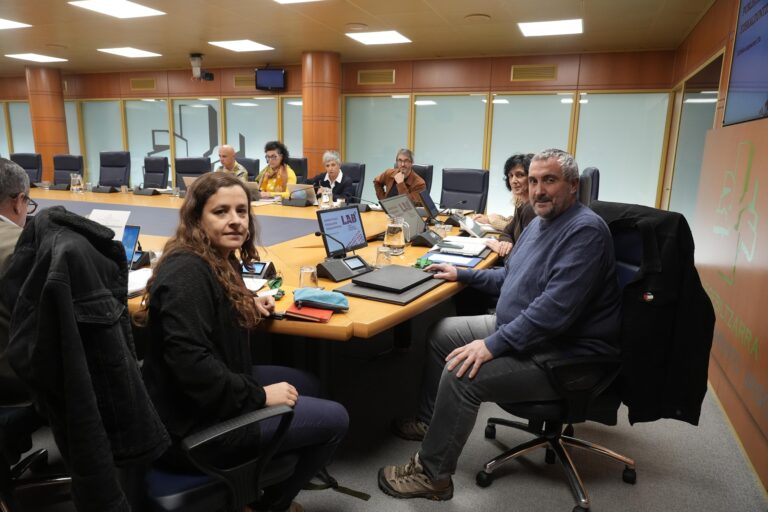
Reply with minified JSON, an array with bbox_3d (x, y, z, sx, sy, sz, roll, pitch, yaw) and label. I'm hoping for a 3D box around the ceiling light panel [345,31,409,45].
[{"bbox_3d":[-0.045,-2.598,6.059,0.600,0.050,0.600,6,12,21],"label":"ceiling light panel"}]

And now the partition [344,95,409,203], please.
[{"bbox_3d":[-0.144,-1.427,7.909,1.070,2.010,0.070,6,12,21],"label":"partition"}]

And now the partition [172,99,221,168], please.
[{"bbox_3d":[-3.156,-1.642,8.756,1.064,2.030,0.060,6,13,21],"label":"partition"}]

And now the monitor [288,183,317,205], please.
[{"bbox_3d":[-0.896,-0.694,5.694,0.310,0.220,0.120,8,13,29],"label":"monitor"}]

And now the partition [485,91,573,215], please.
[{"bbox_3d":[1.866,-1.109,6.833,1.067,2.030,0.060,6,13,21],"label":"partition"}]

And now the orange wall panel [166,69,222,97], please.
[{"bbox_3d":[-3.276,-2.979,8.861,1.140,0.465,0.050,6,12,21],"label":"orange wall panel"}]

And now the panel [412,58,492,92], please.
[{"bbox_3d":[0.895,-2.429,6.961,1.077,0.430,0.050,6,13,21],"label":"panel"}]

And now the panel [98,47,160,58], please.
[{"bbox_3d":[-3.516,-2.843,7.103,0.600,0.050,0.600,6,13,21],"label":"panel"}]

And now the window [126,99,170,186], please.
[{"bbox_3d":[-4.182,-1.764,9.195,1.050,2.040,0.050,6,12,20],"label":"window"}]

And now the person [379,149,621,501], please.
[{"bbox_3d":[0.442,0.246,2.065,0.900,1.330,0.660,0,12,-8],"label":"person"}]

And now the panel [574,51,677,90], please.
[{"bbox_3d":[2.950,-2.274,6.287,1.050,0.430,0.040,6,12,20],"label":"panel"}]

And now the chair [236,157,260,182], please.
[{"bbox_3d":[-1.792,-0.595,6.233,0.640,1.150,0.660,5,12,18],"label":"chair"}]

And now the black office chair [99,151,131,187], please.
[{"bbox_3d":[-3.982,-0.871,7.358,0.620,1.220,0.660,3,12,7],"label":"black office chair"}]

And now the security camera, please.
[{"bbox_3d":[-2.760,-2.778,7.527,0.150,0.321,0.180,3,11,6],"label":"security camera"}]

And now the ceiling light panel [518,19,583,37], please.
[{"bbox_3d":[1.693,-2.307,5.160,0.600,0.040,0.600,6,12,20],"label":"ceiling light panel"}]

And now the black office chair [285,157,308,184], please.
[{"bbox_3d":[-1.187,-0.582,6.163,0.600,1.180,0.640,5,12,18],"label":"black office chair"}]

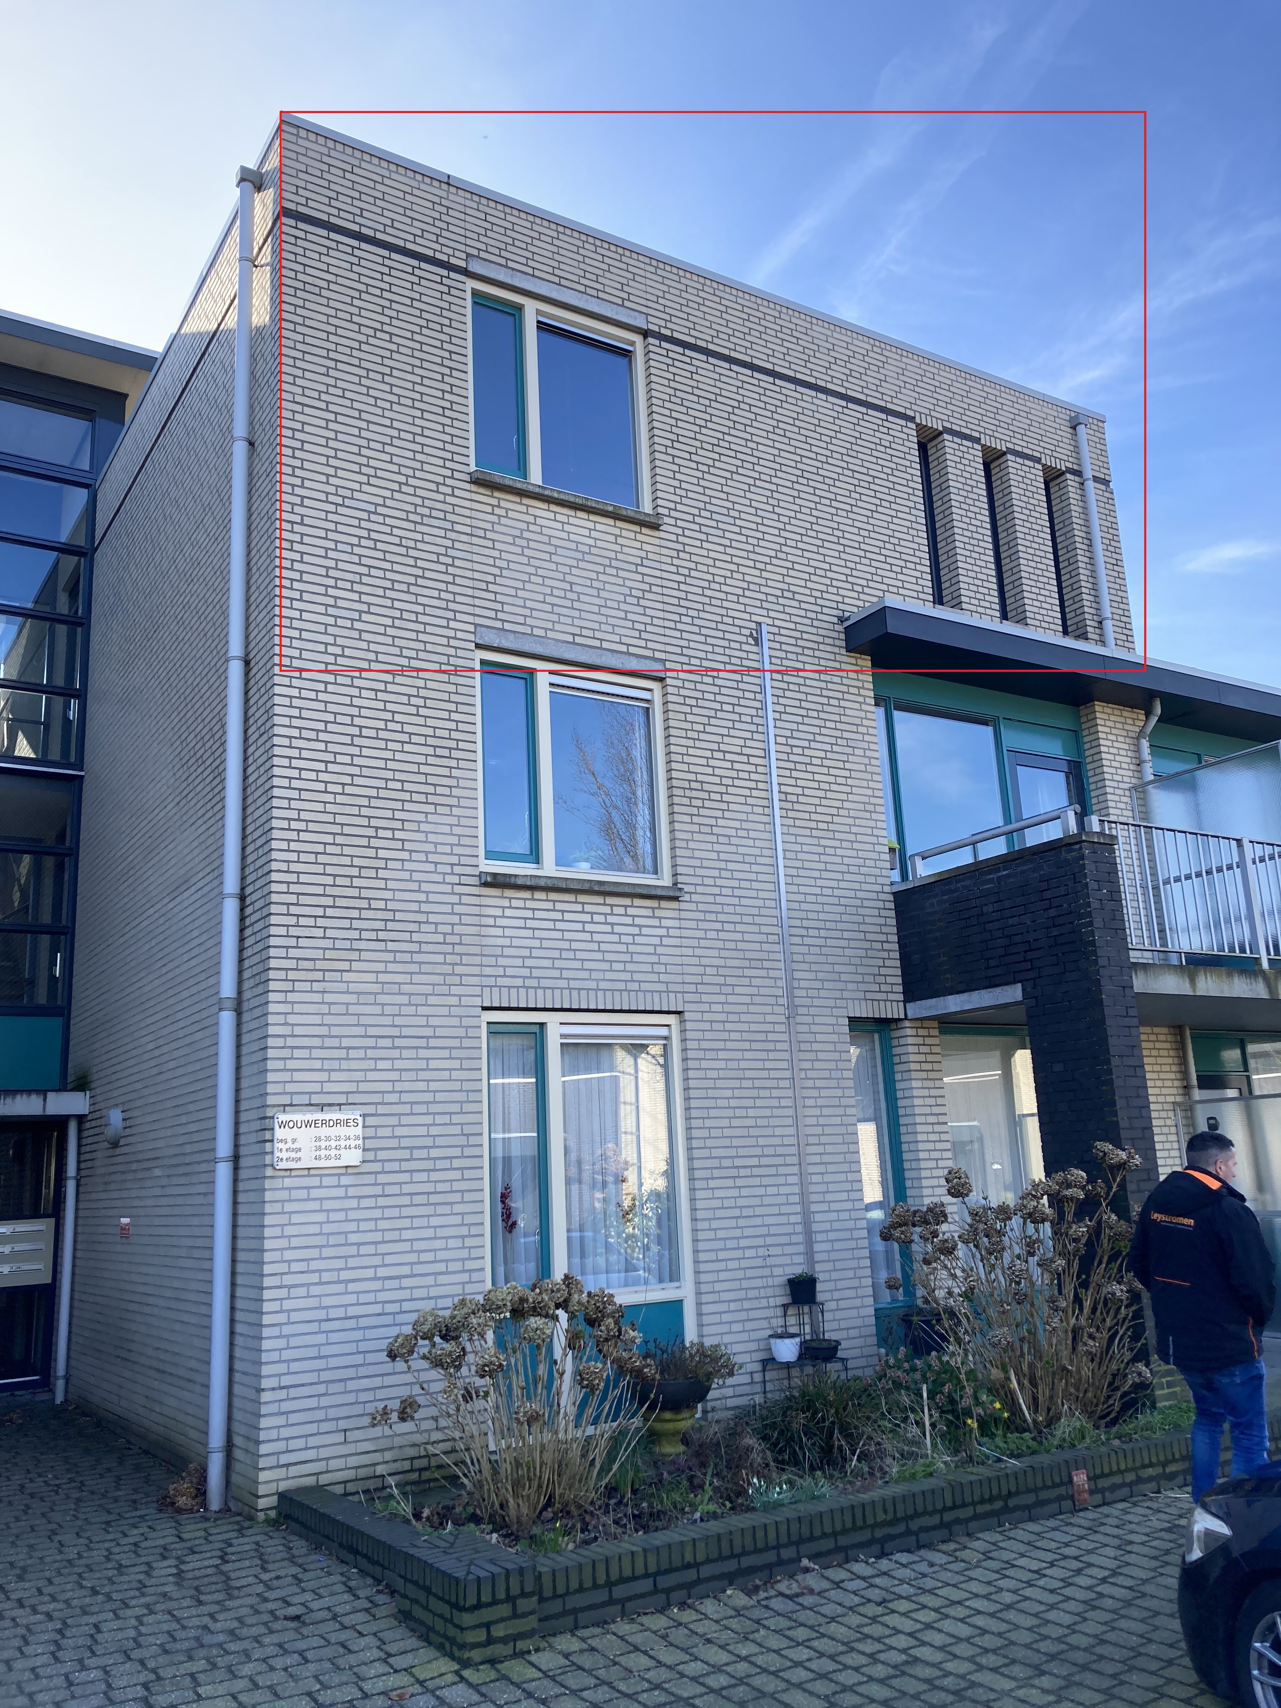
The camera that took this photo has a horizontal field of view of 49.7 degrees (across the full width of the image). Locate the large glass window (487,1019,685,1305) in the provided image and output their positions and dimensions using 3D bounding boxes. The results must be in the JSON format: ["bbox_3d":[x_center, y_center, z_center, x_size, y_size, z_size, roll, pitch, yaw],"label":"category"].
[{"bbox_3d":[-0.315,1.911,8.603,1.422,1.794,0.108,6,-16,-32],"label":"large glass window"}]

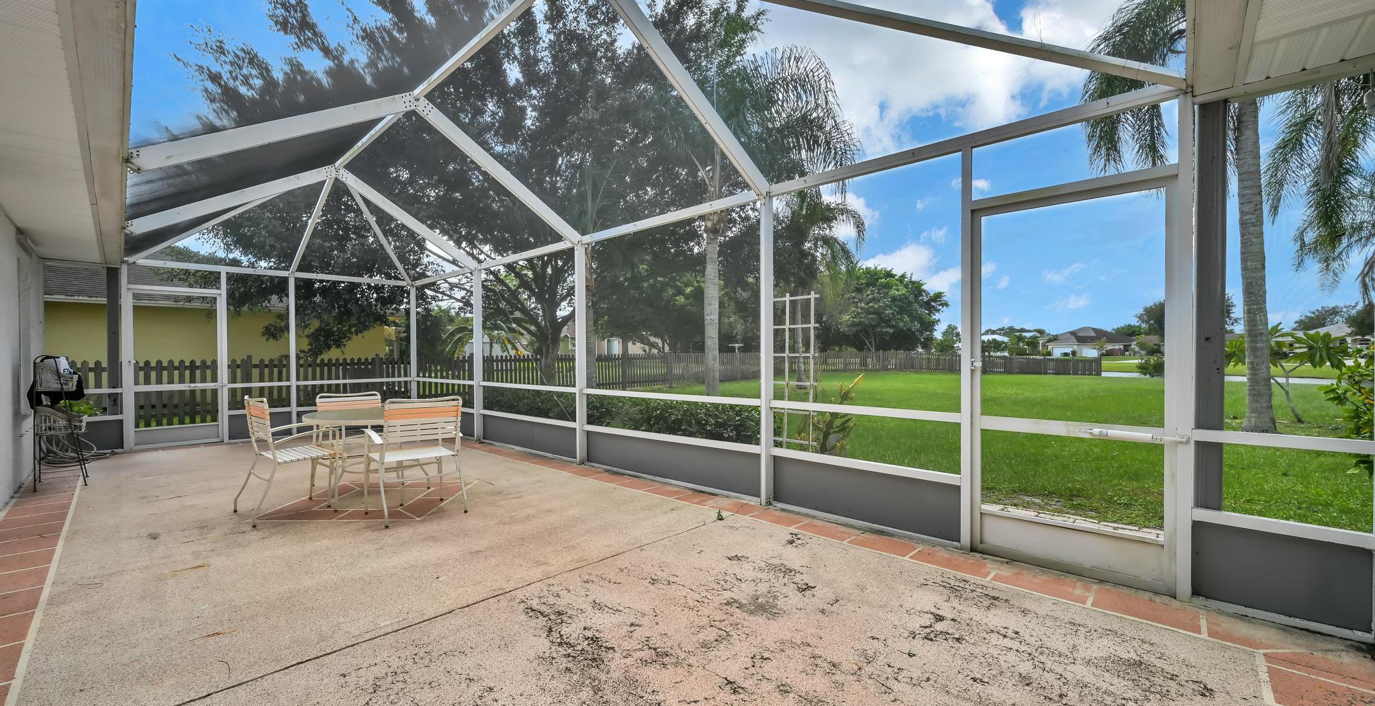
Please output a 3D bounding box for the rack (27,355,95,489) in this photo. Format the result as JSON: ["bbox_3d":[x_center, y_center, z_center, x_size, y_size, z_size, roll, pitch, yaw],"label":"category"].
[{"bbox_3d":[-5.854,0.625,5.025,0.550,1.210,0.390,0,0,43],"label":"rack"}]

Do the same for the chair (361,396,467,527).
[{"bbox_3d":[-2.050,0.770,4.054,0.590,0.880,0.580,0,0,-44],"label":"chair"}]

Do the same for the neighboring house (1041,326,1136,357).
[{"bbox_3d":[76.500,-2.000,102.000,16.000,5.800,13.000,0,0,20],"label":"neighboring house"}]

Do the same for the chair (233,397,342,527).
[{"bbox_3d":[-3.085,0.776,4.105,0.600,0.880,0.570,0,0,42],"label":"chair"}]

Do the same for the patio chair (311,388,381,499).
[{"bbox_3d":[-3.020,0.787,4.920,0.580,0.855,0.590,0,0,43],"label":"patio chair"}]

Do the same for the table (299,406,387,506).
[{"bbox_3d":[-2.574,0.855,4.496,1.090,0.715,1.090,0,0,43],"label":"table"}]

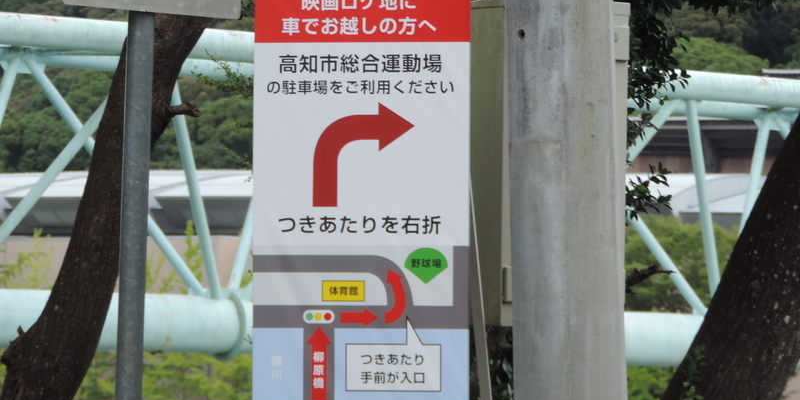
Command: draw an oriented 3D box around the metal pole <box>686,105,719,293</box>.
[{"bbox_3d":[2.906,0.097,44.059,0.114,2.507,0.114,-8,33,4],"label":"metal pole"}]

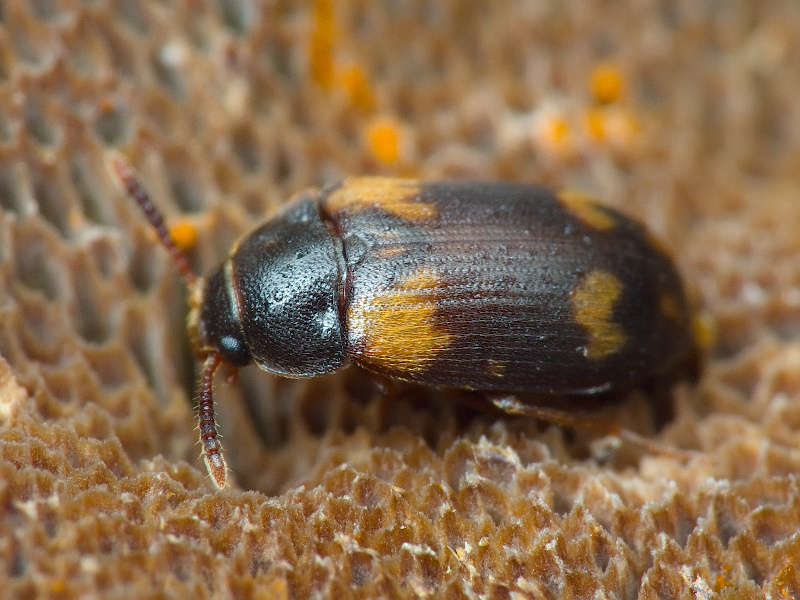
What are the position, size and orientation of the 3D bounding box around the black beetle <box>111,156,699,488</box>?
[{"bbox_3d":[0.000,0.000,0.039,0.006,0.002,0.004,3,52,-18],"label":"black beetle"}]

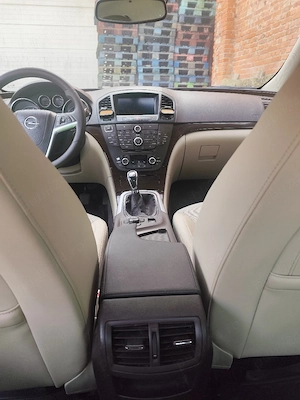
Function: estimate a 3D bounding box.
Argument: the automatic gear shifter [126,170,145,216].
[{"bbox_3d":[-0.053,-0.025,0.985,0.070,0.140,0.090,-1,19,-6],"label":"automatic gear shifter"}]

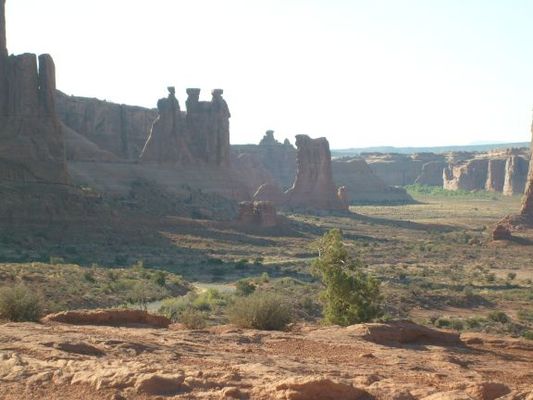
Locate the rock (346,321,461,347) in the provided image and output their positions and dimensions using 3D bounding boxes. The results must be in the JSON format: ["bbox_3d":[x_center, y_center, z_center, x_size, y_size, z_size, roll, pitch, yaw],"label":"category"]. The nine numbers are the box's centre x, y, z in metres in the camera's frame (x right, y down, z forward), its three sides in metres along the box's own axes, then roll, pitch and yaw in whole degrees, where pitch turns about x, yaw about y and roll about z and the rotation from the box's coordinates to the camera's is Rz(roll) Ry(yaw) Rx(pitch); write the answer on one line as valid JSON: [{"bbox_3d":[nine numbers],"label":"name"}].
[{"bbox_3d":[1.606,1.554,19.000,1.350,0.270,0.850,0,2,5],"label":"rock"}]

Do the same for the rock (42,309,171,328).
[{"bbox_3d":[-2.058,1.524,21.000,1.620,0.250,0.850,0,2,-6],"label":"rock"}]

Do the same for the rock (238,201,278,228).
[{"bbox_3d":[-5.881,10.659,1200.000,29.000,20.000,20.000,0,2,0],"label":"rock"}]

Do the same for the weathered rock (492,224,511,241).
[{"bbox_3d":[129.556,17.917,900.000,9.800,8.800,9.000,0,2,8],"label":"weathered rock"}]

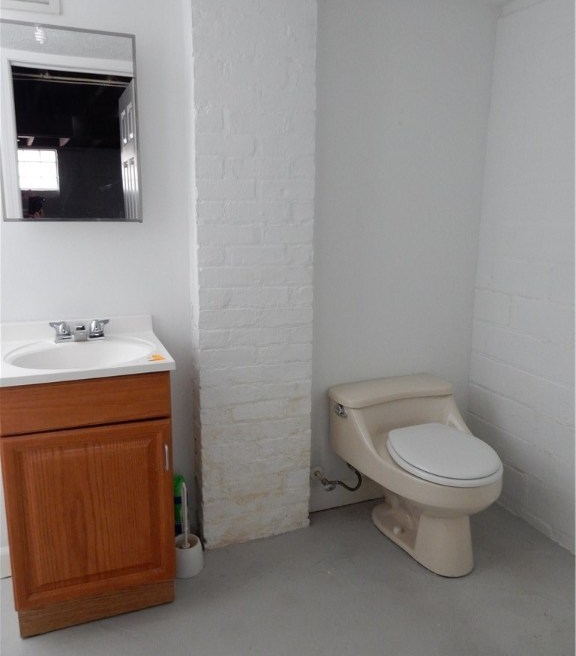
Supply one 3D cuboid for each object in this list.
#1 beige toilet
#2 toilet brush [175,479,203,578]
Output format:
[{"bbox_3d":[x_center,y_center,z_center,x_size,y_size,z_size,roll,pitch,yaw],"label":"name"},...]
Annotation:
[{"bbox_3d":[0.502,0.542,2.052,0.527,0.560,0.626,-6,14,-26],"label":"beige toilet"},{"bbox_3d":[-0.353,0.684,1.915,0.109,0.331,0.109,-4,13,-20],"label":"toilet brush"}]

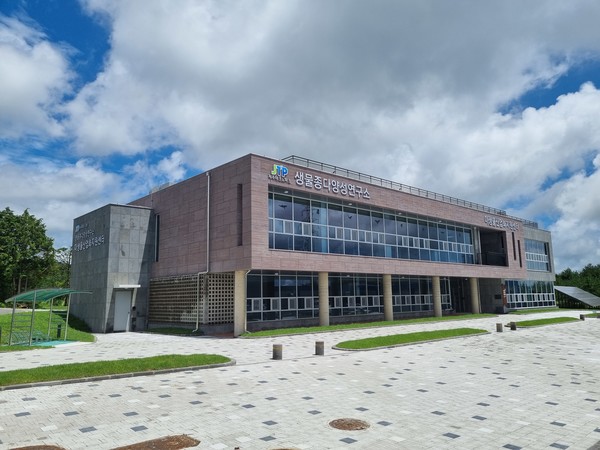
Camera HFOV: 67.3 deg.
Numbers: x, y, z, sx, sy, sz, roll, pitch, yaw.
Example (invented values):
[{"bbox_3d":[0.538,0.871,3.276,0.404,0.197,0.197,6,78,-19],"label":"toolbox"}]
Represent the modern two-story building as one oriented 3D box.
[{"bbox_3d":[6.280,3.640,39.270,44.070,8.420,17.060,7,-12,-42],"label":"modern two-story building"}]

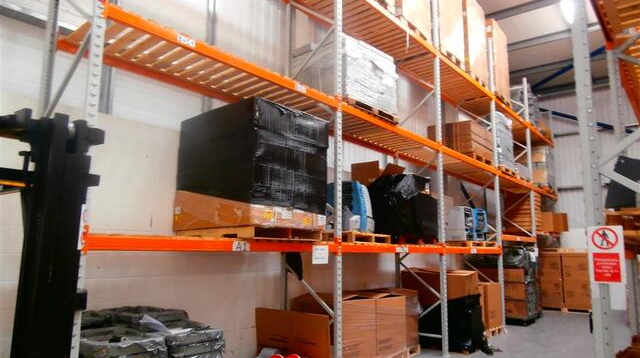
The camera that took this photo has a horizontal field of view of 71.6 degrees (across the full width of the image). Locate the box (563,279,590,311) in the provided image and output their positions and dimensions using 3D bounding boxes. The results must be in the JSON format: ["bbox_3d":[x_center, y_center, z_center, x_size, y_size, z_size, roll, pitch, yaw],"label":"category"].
[{"bbox_3d":[7.119,3.158,12.209,0.640,0.749,0.552,-7,-12,39],"label":"box"}]

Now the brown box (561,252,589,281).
[{"bbox_3d":[7.146,2.426,12.311,0.630,0.729,0.552,-7,-12,39],"label":"brown box"}]

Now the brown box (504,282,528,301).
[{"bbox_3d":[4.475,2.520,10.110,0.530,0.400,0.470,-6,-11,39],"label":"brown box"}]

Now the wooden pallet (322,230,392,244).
[{"bbox_3d":[0.242,0.827,6.200,1.150,0.120,0.970,-6,-11,39],"label":"wooden pallet"}]

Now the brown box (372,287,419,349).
[{"bbox_3d":[1.028,2.214,7.037,0.750,0.830,0.800,-6,-11,39],"label":"brown box"}]

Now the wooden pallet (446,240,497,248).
[{"bbox_3d":[2.622,1.243,8.441,1.024,0.118,1.241,-7,-12,39],"label":"wooden pallet"}]

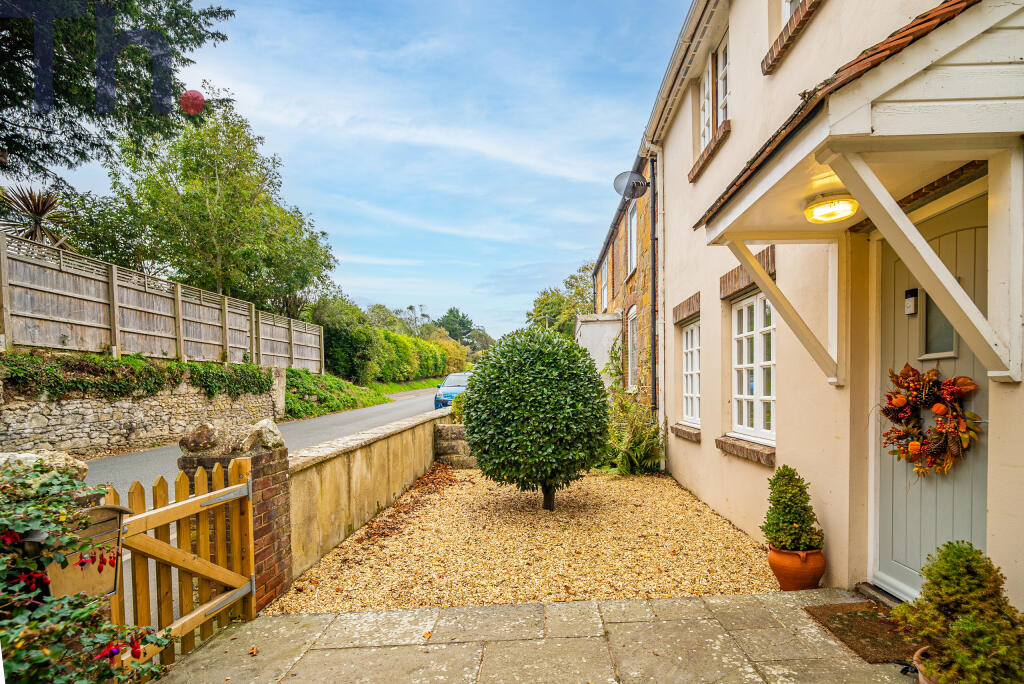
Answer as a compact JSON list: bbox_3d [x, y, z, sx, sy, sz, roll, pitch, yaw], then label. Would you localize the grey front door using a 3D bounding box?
[{"bbox_3d":[2.238,0.359,2.420,0.070,2.060,0.800,0,-3,5],"label":"grey front door"}]

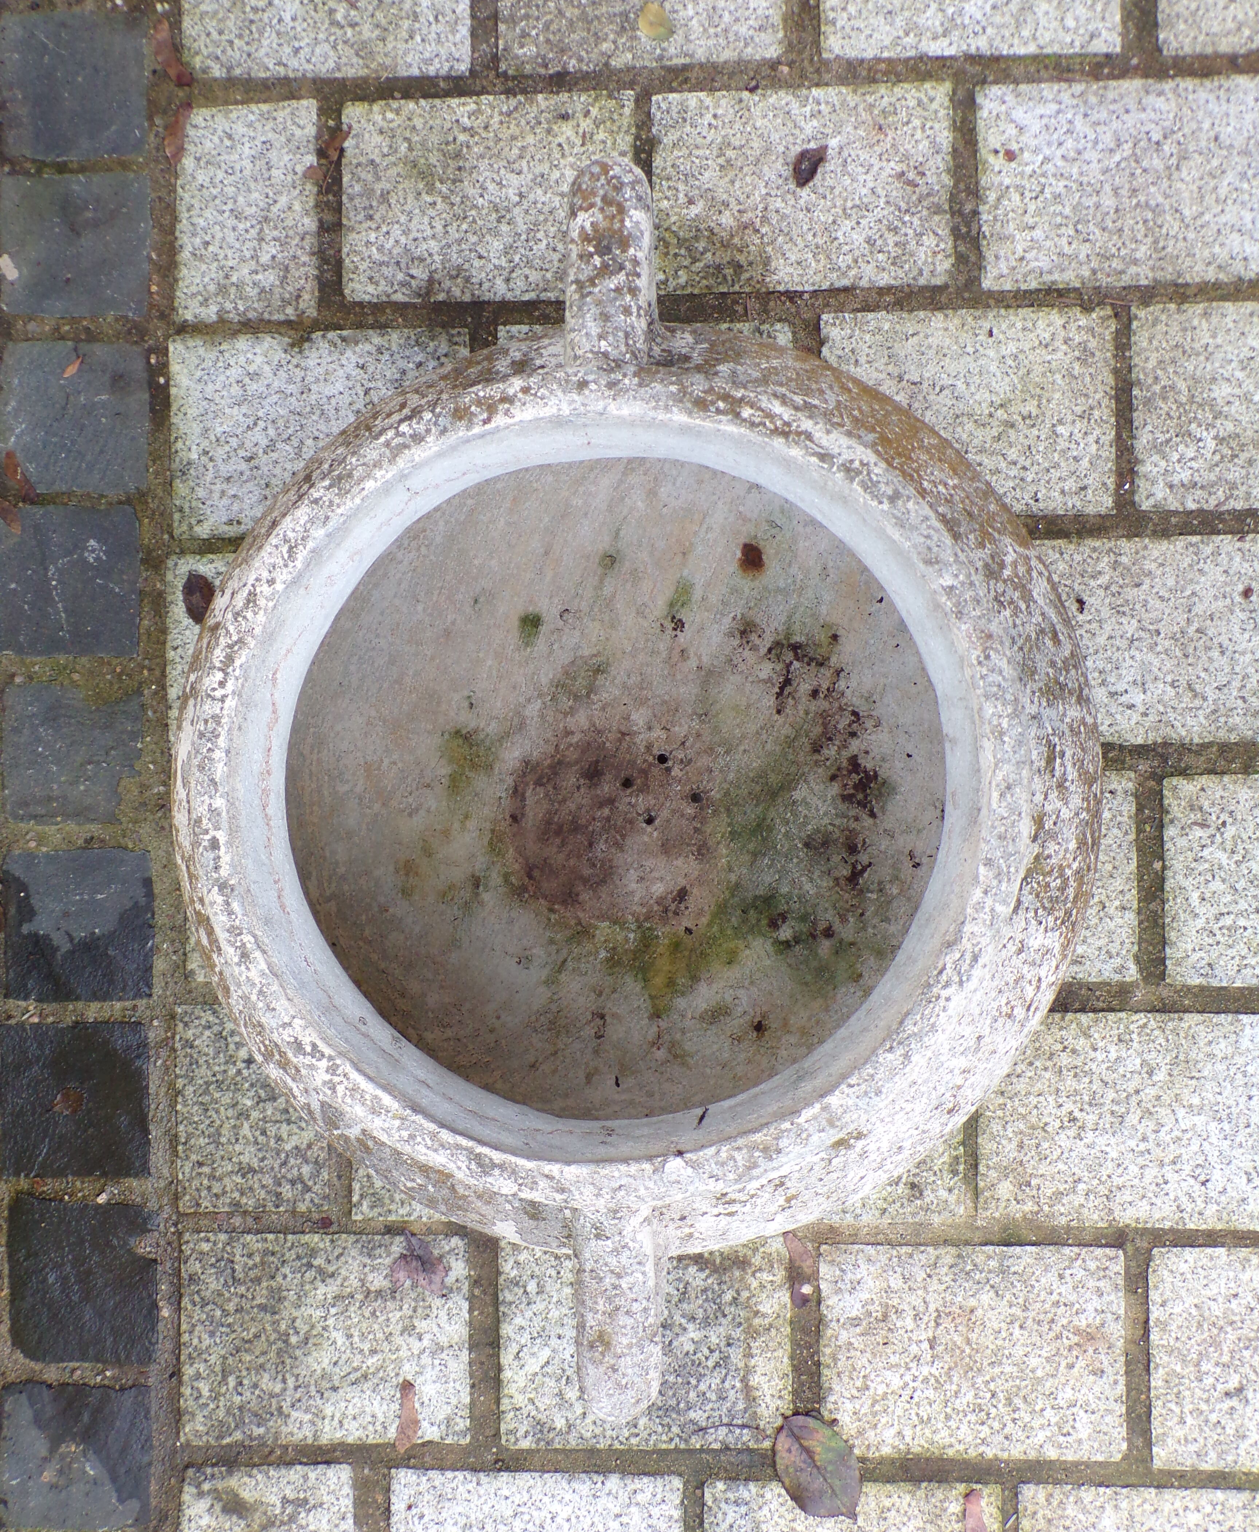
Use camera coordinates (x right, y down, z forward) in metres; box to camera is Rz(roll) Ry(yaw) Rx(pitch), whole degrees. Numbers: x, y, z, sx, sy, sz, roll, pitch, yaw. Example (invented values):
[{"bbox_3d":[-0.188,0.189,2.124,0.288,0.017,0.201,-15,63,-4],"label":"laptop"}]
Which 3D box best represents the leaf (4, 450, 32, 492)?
[{"bbox_3d":[-0.433,-0.206,1.102,0.011,0.004,0.038,-31,87,3],"label":"leaf"}]

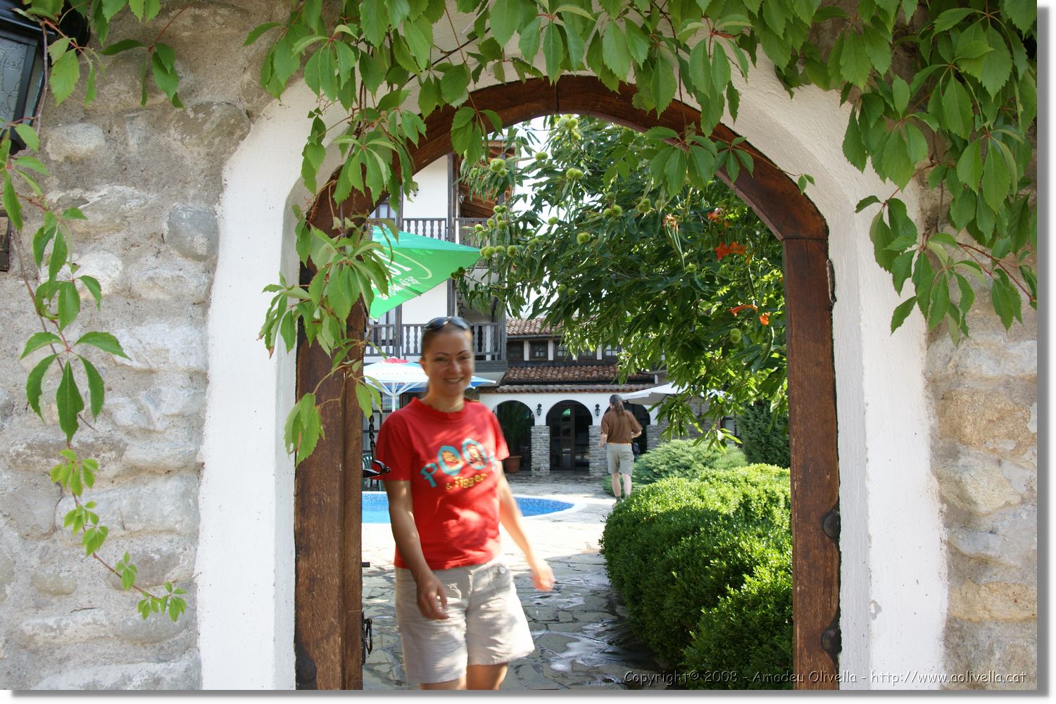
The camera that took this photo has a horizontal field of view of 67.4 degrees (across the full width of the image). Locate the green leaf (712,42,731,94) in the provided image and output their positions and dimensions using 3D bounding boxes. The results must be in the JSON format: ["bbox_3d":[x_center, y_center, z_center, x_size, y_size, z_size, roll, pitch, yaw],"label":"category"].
[{"bbox_3d":[0.409,-0.601,1.680,0.043,0.123,0.024,-2,-11,-9],"label":"green leaf"}]

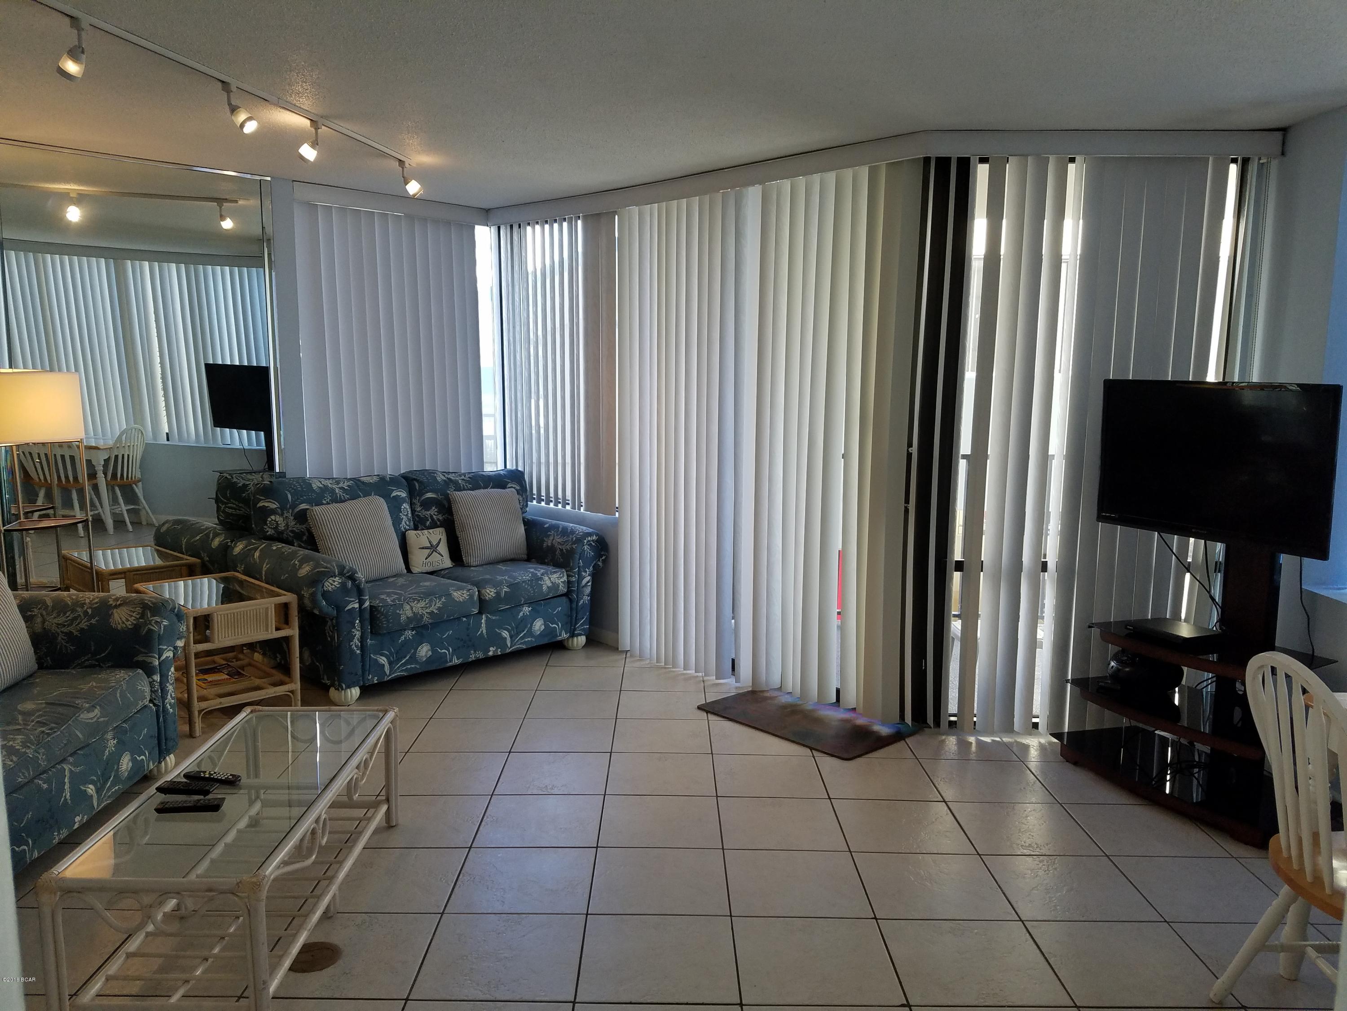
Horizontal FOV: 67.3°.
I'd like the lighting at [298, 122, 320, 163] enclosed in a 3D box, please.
[{"bbox_3d":[-1.364,-1.354,3.779,0.105,0.160,0.065,6,9,36],"label":"lighting"}]

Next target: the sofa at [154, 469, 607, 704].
[{"bbox_3d":[-1.265,0.330,5.394,1.667,0.951,0.854,-6,10,-45],"label":"sofa"}]

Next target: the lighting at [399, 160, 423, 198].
[{"bbox_3d":[-1.153,-1.435,4.443,0.105,0.160,0.065,-5,9,-41],"label":"lighting"}]

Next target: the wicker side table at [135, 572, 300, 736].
[{"bbox_3d":[-1.993,0.639,4.458,0.459,0.547,0.683,-6,10,-45],"label":"wicker side table"}]

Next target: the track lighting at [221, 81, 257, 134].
[{"bbox_3d":[-1.395,-1.276,3.251,0.105,0.160,0.065,6,9,36],"label":"track lighting"}]

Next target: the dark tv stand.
[{"bbox_3d":[1.928,0.514,3.655,0.468,1.118,1.016,-3,8,-26],"label":"dark tv stand"}]

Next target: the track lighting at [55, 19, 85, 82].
[{"bbox_3d":[-1.604,-1.214,2.694,0.105,0.160,0.065,3,7,17],"label":"track lighting"}]

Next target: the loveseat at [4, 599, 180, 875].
[{"bbox_3d":[-2.258,0.634,2.847,0.854,0.947,1.951,1,7,0],"label":"loveseat"}]

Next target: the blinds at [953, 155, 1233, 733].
[{"bbox_3d":[1.714,-0.216,4.227,0.996,2.378,0.089,1,7,0],"label":"blinds"}]

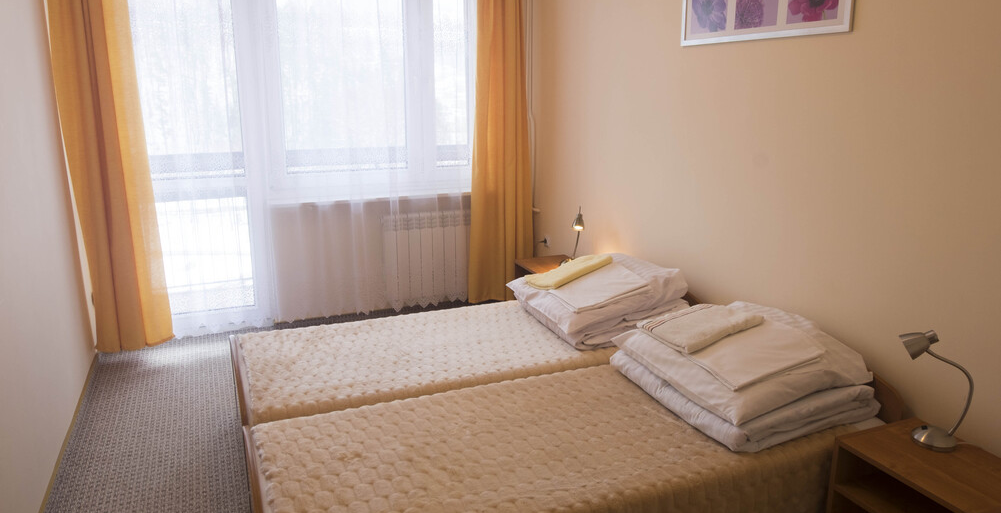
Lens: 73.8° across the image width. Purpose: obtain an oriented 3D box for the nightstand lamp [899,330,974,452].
[{"bbox_3d":[1.298,0.393,2.010,0.203,0.347,0.120,10,17,35],"label":"nightstand lamp"}]

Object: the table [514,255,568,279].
[{"bbox_3d":[0.332,0.301,4.113,0.360,0.490,0.440,-6,15,-23],"label":"table"}]

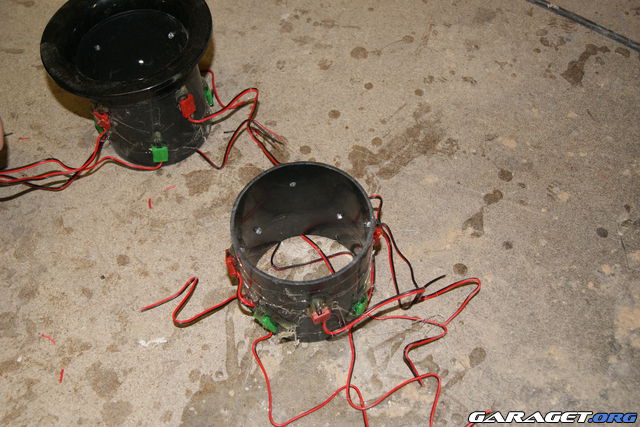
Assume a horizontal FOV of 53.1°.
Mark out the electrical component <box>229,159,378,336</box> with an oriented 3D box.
[{"bbox_3d":[-0.012,0.033,0.503,0.103,0.108,0.103,-1,59,1],"label":"electrical component"}]

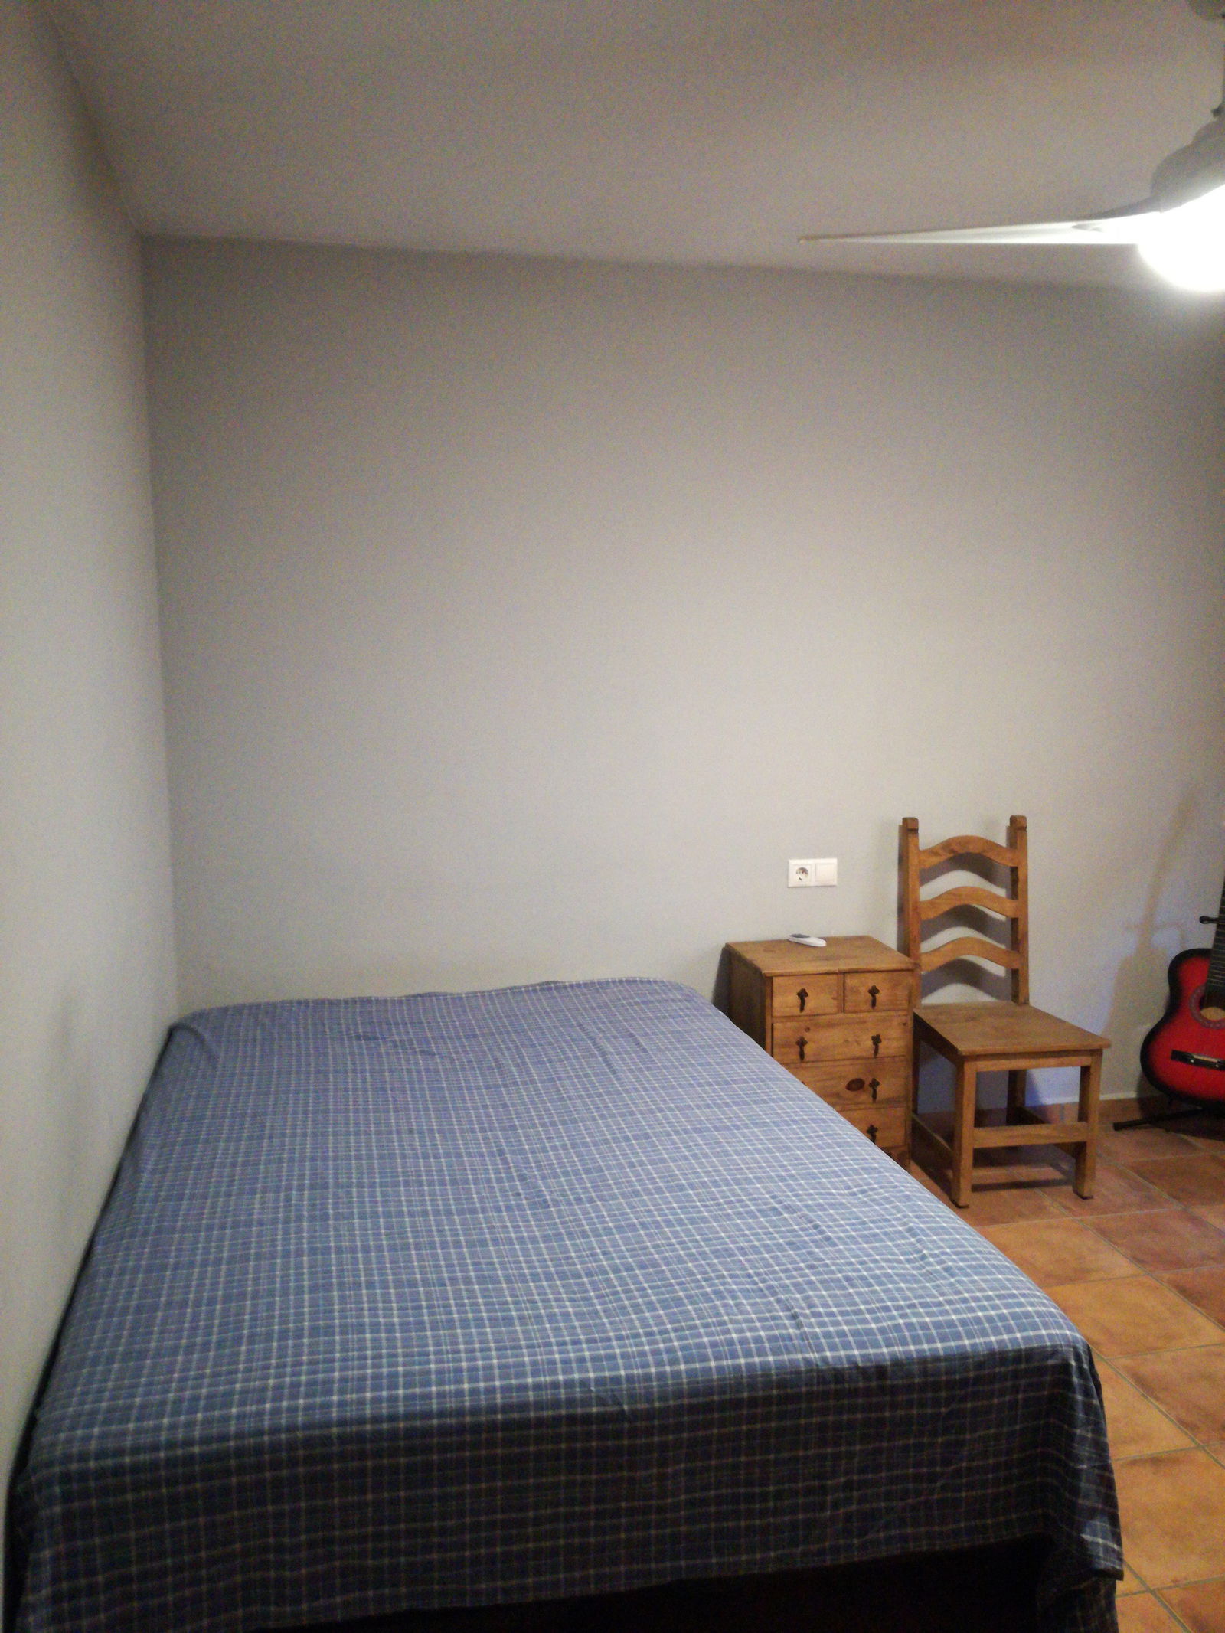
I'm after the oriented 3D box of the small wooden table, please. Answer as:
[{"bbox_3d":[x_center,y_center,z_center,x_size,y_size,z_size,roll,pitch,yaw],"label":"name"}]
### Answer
[{"bbox_3d":[0.600,0.734,3.743,0.452,0.675,0.370,-2,6,-10],"label":"small wooden table"}]

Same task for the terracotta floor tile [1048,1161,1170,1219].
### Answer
[{"bbox_3d":[1.392,1.081,3.674,0.325,0.010,0.325,-2,6,-11],"label":"terracotta floor tile"}]

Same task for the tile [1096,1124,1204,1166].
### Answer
[{"bbox_3d":[1.653,1.038,4.044,0.325,0.010,0.297,-2,6,-11],"label":"tile"}]

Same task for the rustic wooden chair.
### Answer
[{"bbox_3d":[1.136,0.543,3.763,0.447,1.043,0.492,-1,6,-8],"label":"rustic wooden chair"}]

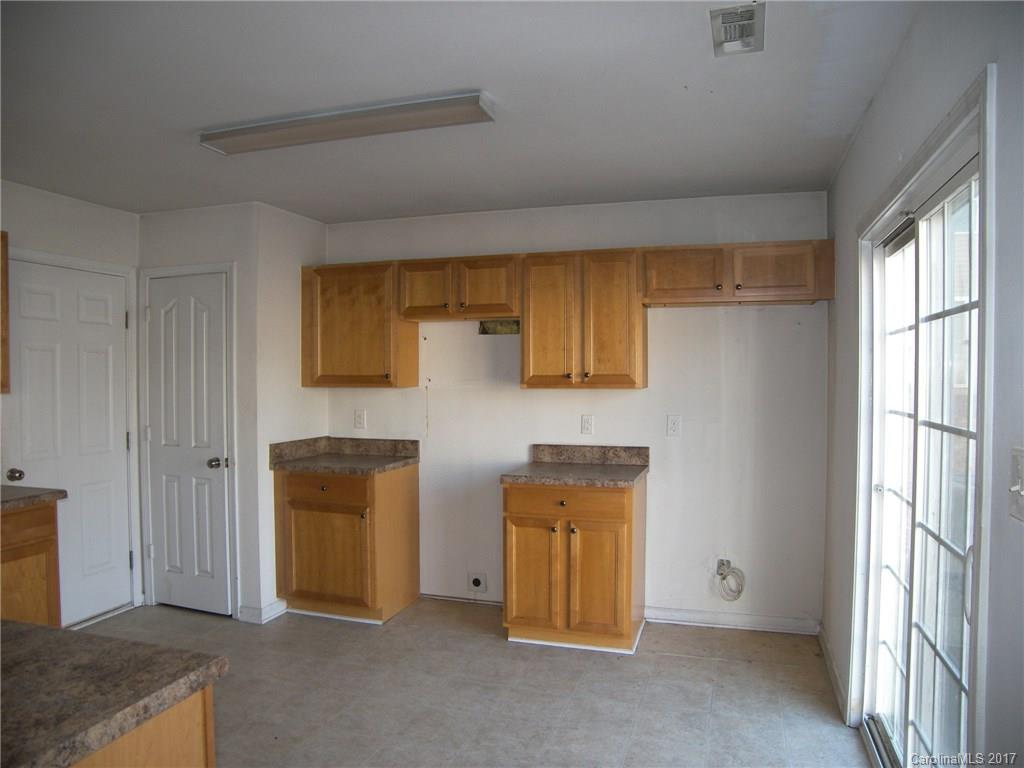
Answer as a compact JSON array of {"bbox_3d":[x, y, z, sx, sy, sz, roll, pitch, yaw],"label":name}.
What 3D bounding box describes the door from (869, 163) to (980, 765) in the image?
[{"bbox_3d":[1.221,0.441,2.108,0.095,1.970,1.500,0,1,17],"label":"door"}]

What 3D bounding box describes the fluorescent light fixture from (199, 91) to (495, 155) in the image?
[{"bbox_3d":[-0.668,-0.999,2.749,1.220,0.052,0.165,0,1,17],"label":"fluorescent light fixture"}]

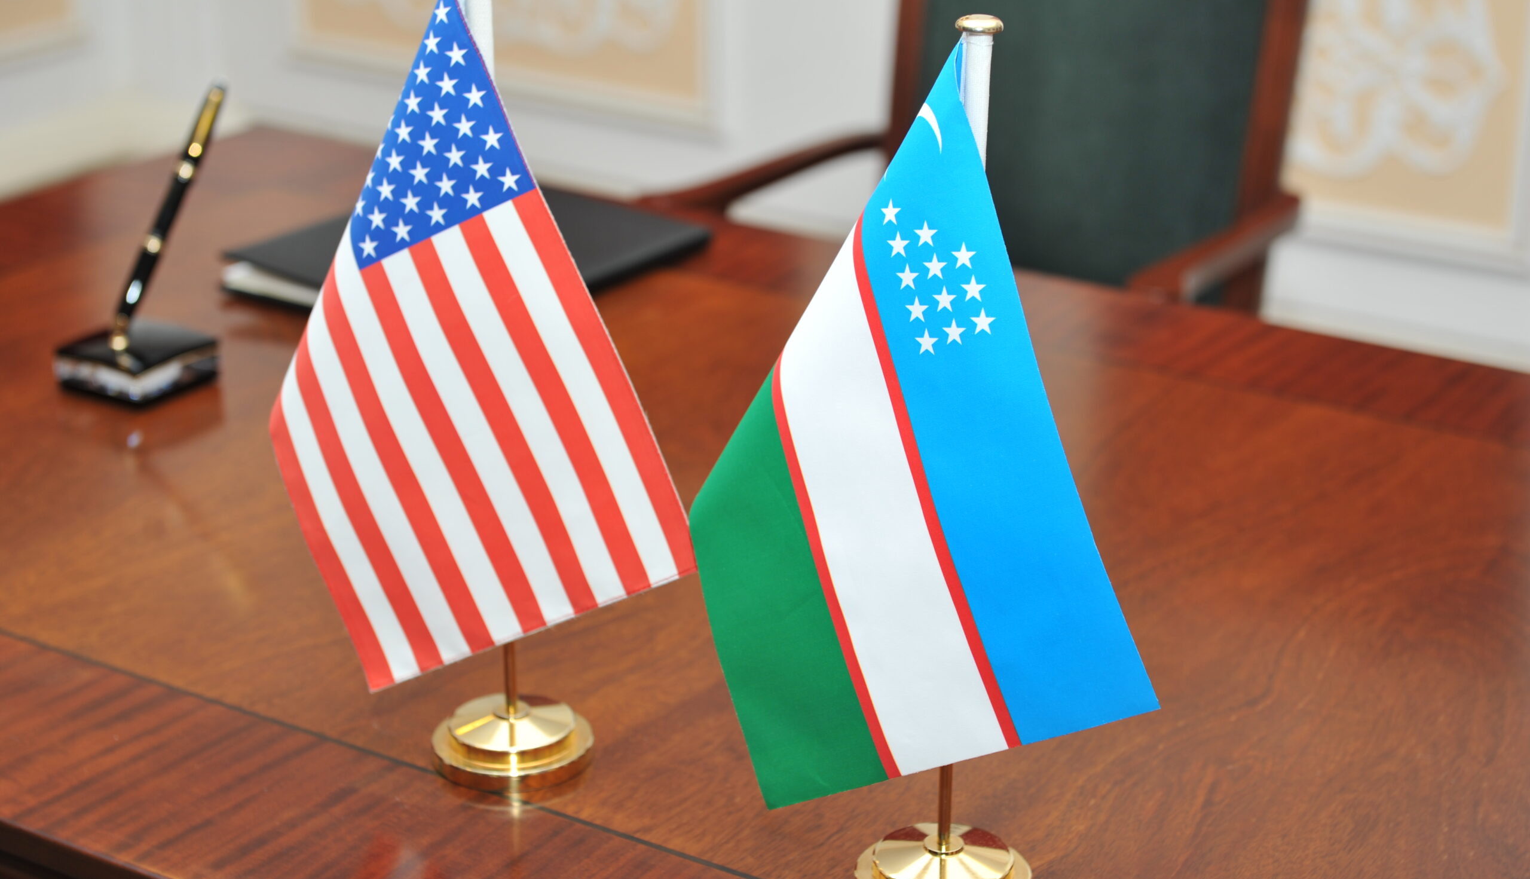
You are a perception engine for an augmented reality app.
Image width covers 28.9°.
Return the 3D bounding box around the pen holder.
[{"bbox_3d":[-0.436,-0.053,2.073,0.082,0.025,0.082,15,27,33],"label":"pen holder"}]

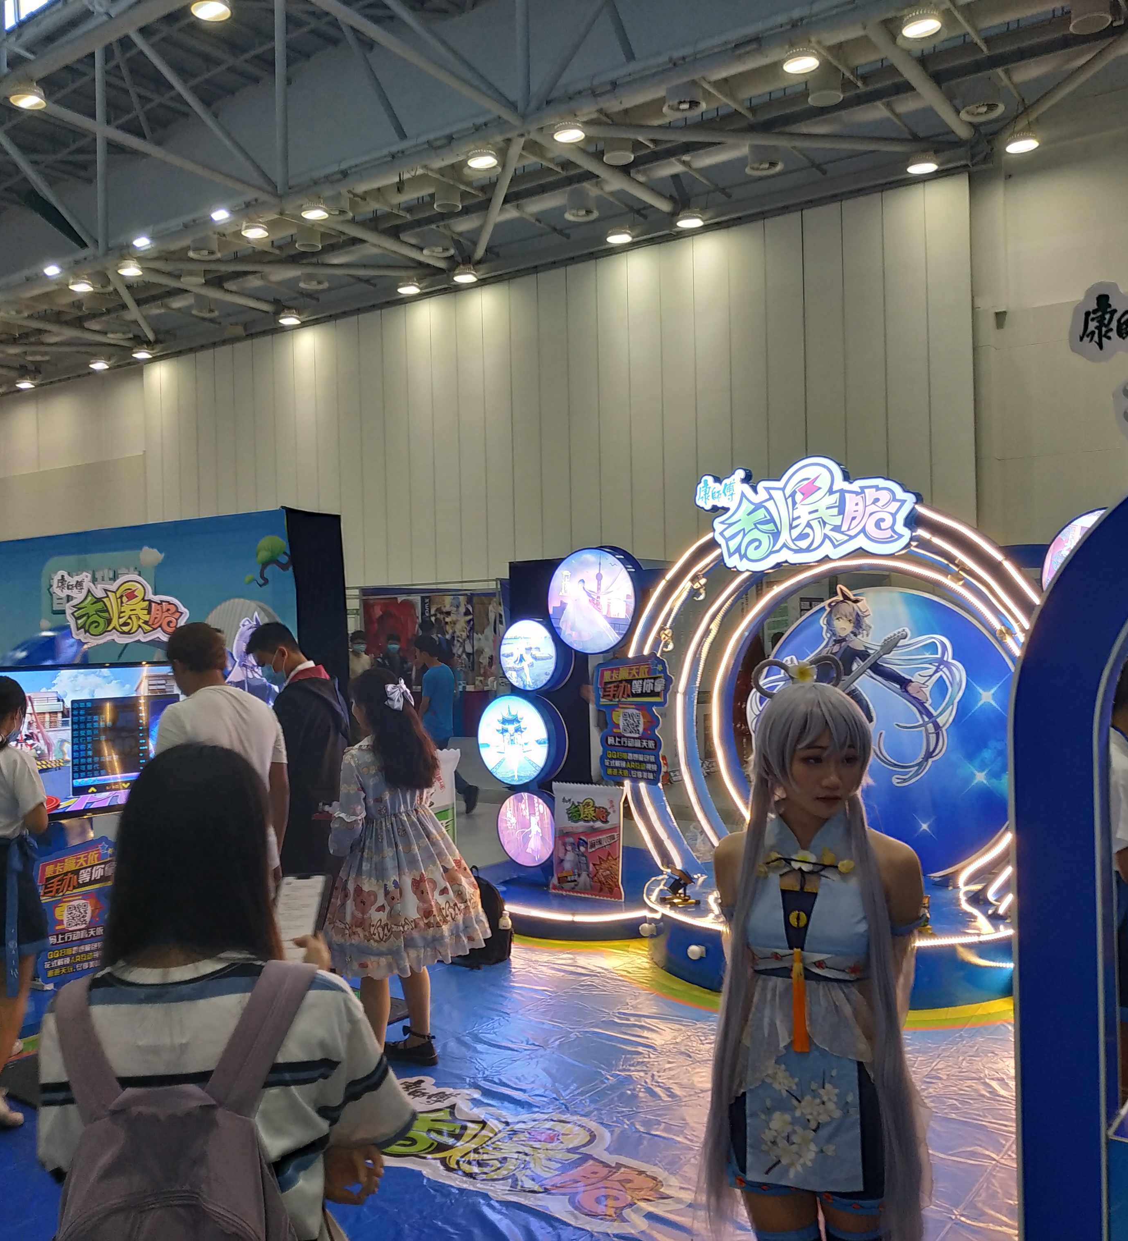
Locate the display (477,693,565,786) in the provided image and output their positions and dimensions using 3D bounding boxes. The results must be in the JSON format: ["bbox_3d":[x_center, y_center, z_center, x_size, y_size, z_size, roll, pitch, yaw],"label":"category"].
[{"bbox_3d":[-0.255,0.753,7.296,0.568,0.568,0.220,-1,-1,34],"label":"display"}]

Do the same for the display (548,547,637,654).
[{"bbox_3d":[0.220,-0.115,6.945,0.632,0.632,0.180,-1,-1,34],"label":"display"}]

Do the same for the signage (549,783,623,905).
[{"bbox_3d":[0.143,1.325,6.881,0.500,0.670,0.060,-1,-1,34],"label":"signage"}]

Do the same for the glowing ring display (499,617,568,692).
[{"bbox_3d":[-0.164,0.217,7.227,0.449,0.449,0.210,-1,-1,34],"label":"glowing ring display"}]

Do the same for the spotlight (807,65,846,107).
[{"bbox_3d":[4.705,-9.646,20.642,0.630,0.500,0.630,-1,-1,0],"label":"spotlight"}]

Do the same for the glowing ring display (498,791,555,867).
[{"bbox_3d":[-0.173,1.304,7.230,0.465,0.465,0.200,-1,-1,34],"label":"glowing ring display"}]

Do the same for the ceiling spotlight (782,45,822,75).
[{"bbox_3d":[3.681,-8.733,17.788,0.560,0.270,0.560,-1,-1,0],"label":"ceiling spotlight"}]

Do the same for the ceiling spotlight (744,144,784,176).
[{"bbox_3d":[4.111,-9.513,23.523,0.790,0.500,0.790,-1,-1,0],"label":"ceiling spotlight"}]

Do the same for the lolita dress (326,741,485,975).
[{"bbox_3d":[-0.628,0.916,4.566,0.580,0.870,0.650,-2,-1,44],"label":"lolita dress"}]

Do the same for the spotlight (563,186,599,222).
[{"bbox_3d":[0.397,-9.418,25.846,0.770,0.550,0.770,-1,-1,0],"label":"spotlight"}]

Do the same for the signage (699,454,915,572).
[{"bbox_3d":[1.261,-0.552,6.052,1.200,0.560,0.110,-1,-1,34],"label":"signage"}]

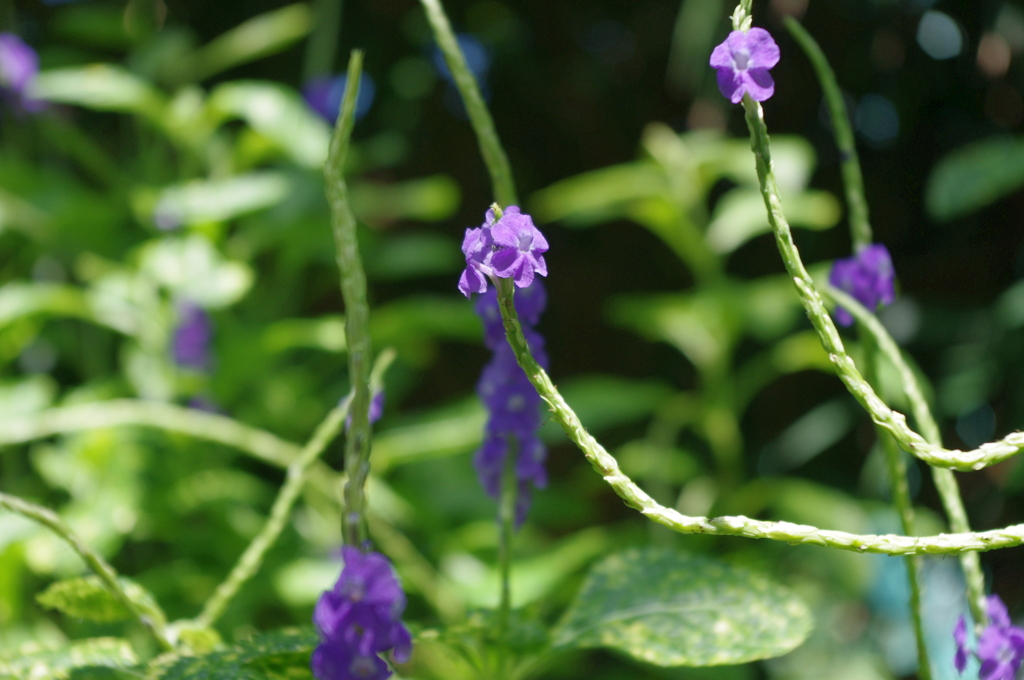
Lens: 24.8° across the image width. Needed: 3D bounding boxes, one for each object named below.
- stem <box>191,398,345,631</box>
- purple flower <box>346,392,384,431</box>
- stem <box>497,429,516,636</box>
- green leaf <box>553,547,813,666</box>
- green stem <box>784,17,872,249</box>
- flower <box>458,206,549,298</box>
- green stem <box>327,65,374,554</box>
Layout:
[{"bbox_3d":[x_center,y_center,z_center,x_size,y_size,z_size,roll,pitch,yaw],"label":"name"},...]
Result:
[{"bbox_3d":[-0.055,0.040,0.532,0.006,0.061,0.006,33,-5,0],"label":"stem"},{"bbox_3d":[-0.033,0.016,0.530,0.009,0.009,0.009,-1,12,-6],"label":"purple flower"},{"bbox_3d":[-0.001,0.045,0.530,0.004,0.047,0.004,0,0,0],"label":"stem"},{"bbox_3d":[0.039,0.061,0.530,0.060,0.010,0.038,-4,41,-6],"label":"green leaf"},{"bbox_3d":[0.073,-0.047,0.517,0.009,0.054,0.007,-19,5,0],"label":"green stem"},{"bbox_3d":[-0.002,-0.017,0.450,0.018,0.018,0.016,-2,12,-11],"label":"flower"},{"bbox_3d":[-0.029,-0.007,0.417,0.009,0.089,0.009,0,3,0],"label":"green stem"}]

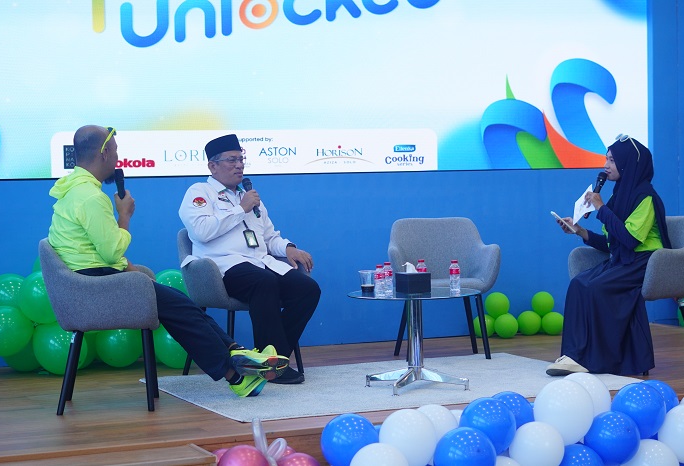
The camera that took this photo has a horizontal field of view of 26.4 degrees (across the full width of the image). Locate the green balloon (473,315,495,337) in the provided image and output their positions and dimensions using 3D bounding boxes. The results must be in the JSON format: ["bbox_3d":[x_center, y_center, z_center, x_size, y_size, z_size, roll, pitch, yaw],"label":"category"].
[{"bbox_3d":[0.928,0.609,9.500,0.145,0.150,0.145,-1,3,0],"label":"green balloon"}]

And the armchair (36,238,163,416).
[{"bbox_3d":[-1.099,0.407,6.736,0.580,0.785,0.620,-1,2,-5],"label":"armchair"}]

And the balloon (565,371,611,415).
[{"bbox_3d":[1.075,0.764,6.550,0.268,0.275,0.268,-1,3,0],"label":"balloon"}]

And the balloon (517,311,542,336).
[{"bbox_3d":[1.206,0.579,9.350,0.152,0.158,0.152,-1,2,0],"label":"balloon"}]

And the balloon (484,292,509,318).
[{"bbox_3d":[0.988,0.460,9.250,0.156,0.168,0.156,-1,2,0],"label":"balloon"}]

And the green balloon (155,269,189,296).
[{"bbox_3d":[-0.985,0.349,8.470,0.275,0.285,0.275,-1,3,0],"label":"green balloon"}]

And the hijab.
[{"bbox_3d":[1.617,-0.177,7.950,0.300,0.670,0.350,-2,3,-17],"label":"hijab"}]

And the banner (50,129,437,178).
[{"bbox_3d":[-0.545,-0.497,8.967,2.490,0.265,0.030,-2,3,-22],"label":"banner"}]

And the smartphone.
[{"bbox_3d":[1.142,-0.056,7.500,0.163,0.009,0.075,40,0,0],"label":"smartphone"}]

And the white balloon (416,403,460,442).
[{"bbox_3d":[0.377,0.831,6.100,0.226,0.234,0.226,-1,2,0],"label":"white balloon"}]

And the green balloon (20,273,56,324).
[{"bbox_3d":[-1.621,0.353,7.950,0.270,0.284,0.270,-1,2,0],"label":"green balloon"}]

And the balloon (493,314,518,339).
[{"bbox_3d":[1.045,0.590,9.250,0.152,0.160,0.152,-1,2,0],"label":"balloon"}]

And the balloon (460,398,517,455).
[{"bbox_3d":[0.634,0.841,6.330,0.245,0.250,0.245,-1,3,0],"label":"balloon"}]

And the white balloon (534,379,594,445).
[{"bbox_3d":[0.923,0.741,6.050,0.247,0.274,0.247,-1,2,0],"label":"white balloon"}]

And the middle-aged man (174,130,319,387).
[{"bbox_3d":[-0.467,0.123,7.668,0.600,1.270,0.780,-3,2,-43],"label":"middle-aged man"}]

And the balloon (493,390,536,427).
[{"bbox_3d":[0.744,0.823,6.500,0.233,0.240,0.233,-1,3,0],"label":"balloon"}]

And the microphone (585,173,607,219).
[{"bbox_3d":[1.365,-0.202,7.850,0.052,0.262,0.052,22,-9,0],"label":"microphone"}]

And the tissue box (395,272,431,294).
[{"bbox_3d":[0.350,0.245,7.156,0.132,0.096,0.132,-2,2,-29],"label":"tissue box"}]

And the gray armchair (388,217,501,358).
[{"bbox_3d":[0.587,0.324,8.470,0.630,0.820,0.590,-1,3,-6],"label":"gray armchair"}]

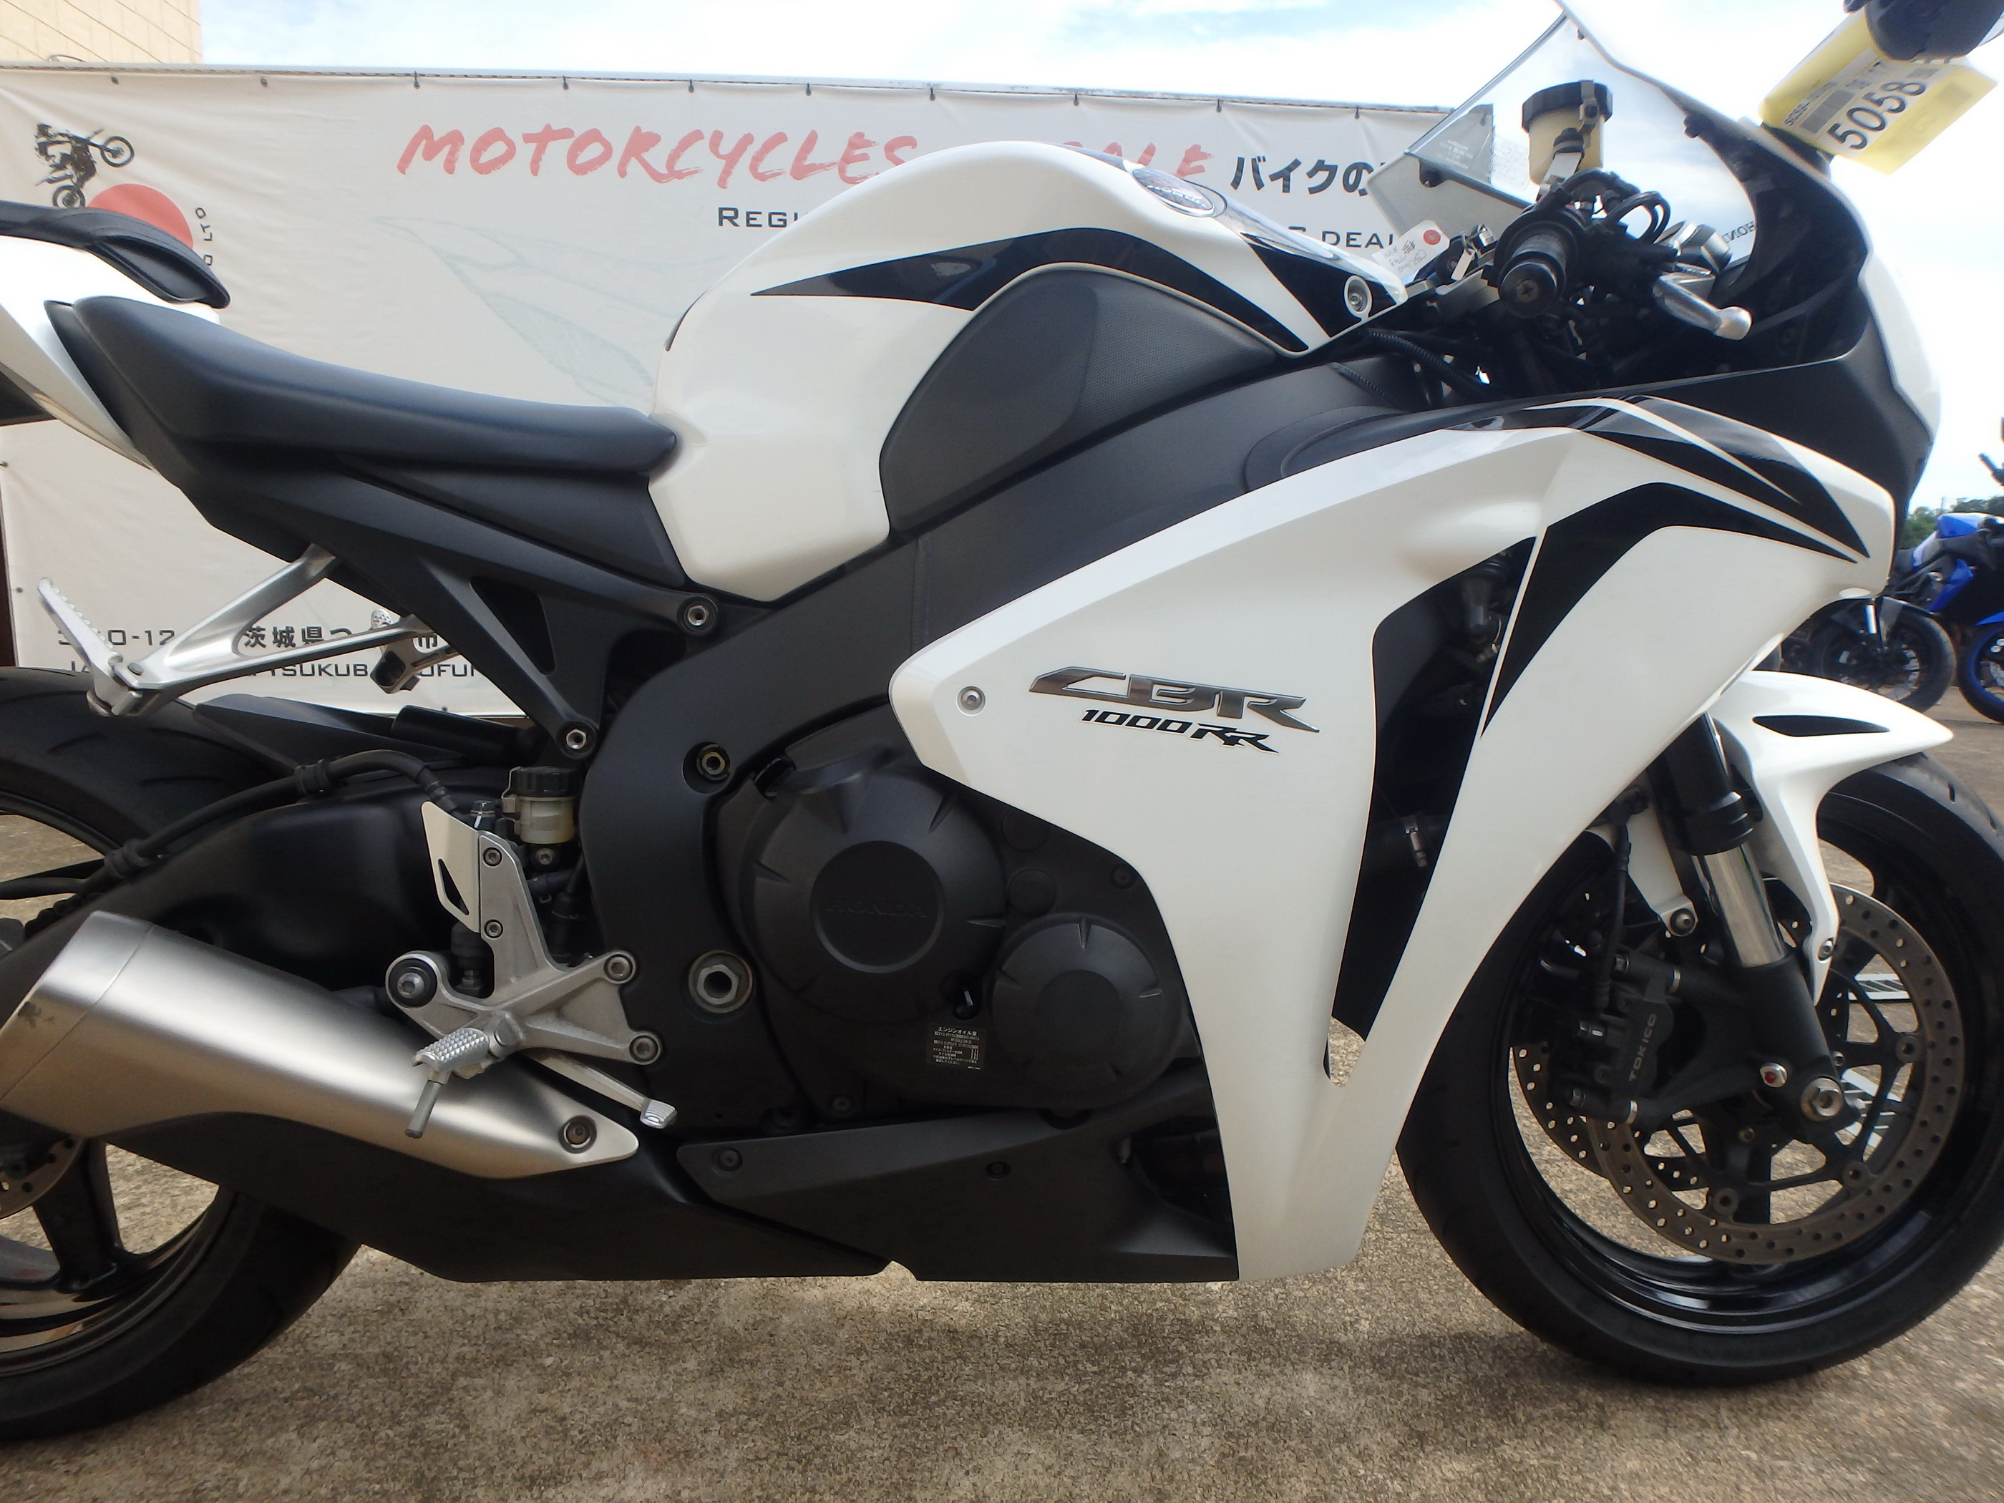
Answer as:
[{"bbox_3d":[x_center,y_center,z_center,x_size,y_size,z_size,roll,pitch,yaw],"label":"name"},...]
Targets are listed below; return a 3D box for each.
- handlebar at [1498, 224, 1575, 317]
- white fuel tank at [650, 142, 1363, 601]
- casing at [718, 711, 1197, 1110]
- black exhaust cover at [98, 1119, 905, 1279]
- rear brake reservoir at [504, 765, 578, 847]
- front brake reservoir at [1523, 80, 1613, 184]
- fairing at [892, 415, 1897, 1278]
[{"bbox_3d":[0.303,-0.271,0.691,0.045,0.045,0.145,13,31,21],"label":"handlebar"},{"bbox_3d":[0.022,-0.295,0.951,0.535,0.345,0.310,0,6,-2],"label":"white fuel tank"},{"bbox_3d":[-0.034,0.111,0.841,0.325,0.285,0.150,0,6,-2],"label":"casing"},{"bbox_3d":[-0.339,0.316,0.871,0.520,0.155,0.160,0,6,-2],"label":"black exhaust cover"},{"bbox_3d":[-0.316,0.038,0.835,0.048,0.057,0.048,0,6,-2],"label":"rear brake reservoir"},{"bbox_3d":[0.343,-0.372,0.738,0.055,0.062,0.055,0,6,-2],"label":"front brake reservoir"},{"bbox_3d":[0.275,0.084,0.851,0.710,0.620,0.215,0,6,-2],"label":"fairing"}]

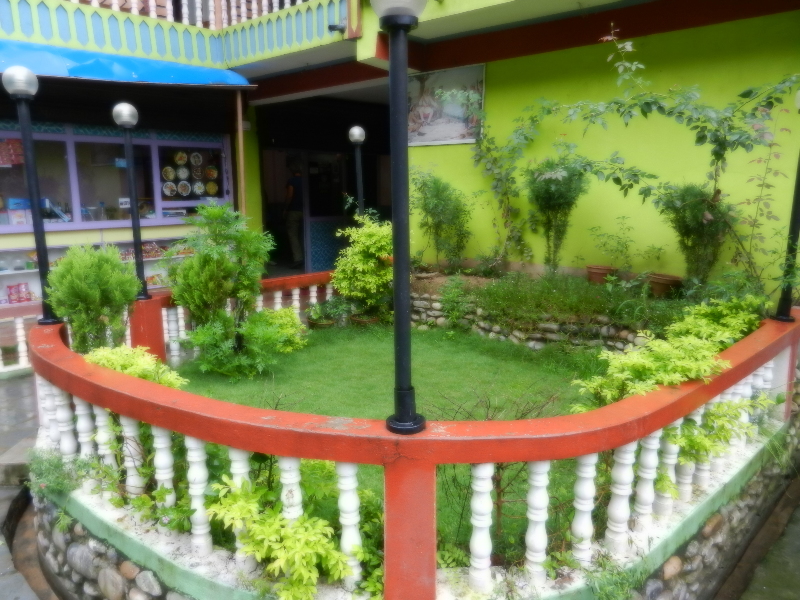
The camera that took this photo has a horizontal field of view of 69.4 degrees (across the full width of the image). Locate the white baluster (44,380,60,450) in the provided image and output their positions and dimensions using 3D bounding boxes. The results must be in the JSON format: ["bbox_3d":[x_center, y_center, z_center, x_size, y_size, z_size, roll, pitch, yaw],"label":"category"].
[{"bbox_3d":[-1.828,0.563,3.039,0.082,0.480,0.082,0,10,0],"label":"white baluster"}]

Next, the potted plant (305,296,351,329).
[{"bbox_3d":[-0.709,0.127,5.650,0.446,0.311,0.446,-2,11,-7],"label":"potted plant"}]

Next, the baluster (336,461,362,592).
[{"bbox_3d":[-0.166,0.747,1.900,0.072,0.458,0.072,-2,11,-6],"label":"baluster"}]

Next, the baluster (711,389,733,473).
[{"bbox_3d":[1.460,0.557,2.625,0.077,0.445,0.077,6,12,30],"label":"baluster"}]

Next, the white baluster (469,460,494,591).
[{"bbox_3d":[0.277,0.747,1.961,0.082,0.484,0.082,0,10,0],"label":"white baluster"}]

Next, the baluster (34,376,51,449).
[{"bbox_3d":[-1.799,0.529,2.915,0.077,0.445,0.077,-7,12,-32],"label":"baluster"}]

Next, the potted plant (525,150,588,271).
[{"bbox_3d":[1.761,-0.973,6.500,0.695,1.361,0.695,2,12,15],"label":"potted plant"}]

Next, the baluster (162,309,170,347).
[{"bbox_3d":[-2.313,0.198,5.682,0.077,0.445,0.077,-5,11,-22],"label":"baluster"}]

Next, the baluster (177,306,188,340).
[{"bbox_3d":[-2.193,0.174,5.807,0.077,0.445,0.077,-4,11,-21],"label":"baluster"}]

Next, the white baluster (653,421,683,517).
[{"bbox_3d":[1.100,0.657,2.375,0.082,0.473,0.082,0,10,0],"label":"white baluster"}]

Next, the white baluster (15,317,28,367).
[{"bbox_3d":[-3.619,0.394,5.510,0.082,0.460,0.082,0,10,0],"label":"white baluster"}]

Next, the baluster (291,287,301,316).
[{"bbox_3d":[-1.003,0.090,5.565,0.082,0.484,0.082,0,10,0],"label":"baluster"}]

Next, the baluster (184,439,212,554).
[{"bbox_3d":[-0.704,0.690,2.020,0.072,0.456,0.072,-5,12,-21],"label":"baluster"}]

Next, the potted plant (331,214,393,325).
[{"bbox_3d":[-0.328,-0.283,5.495,0.668,1.058,0.630,-1,10,-3],"label":"potted plant"}]

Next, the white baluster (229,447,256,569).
[{"bbox_3d":[-0.568,0.731,2.086,0.082,0.484,0.082,0,10,0],"label":"white baluster"}]

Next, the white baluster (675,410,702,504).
[{"bbox_3d":[1.270,0.687,2.530,0.072,0.449,0.072,5,13,28],"label":"white baluster"}]

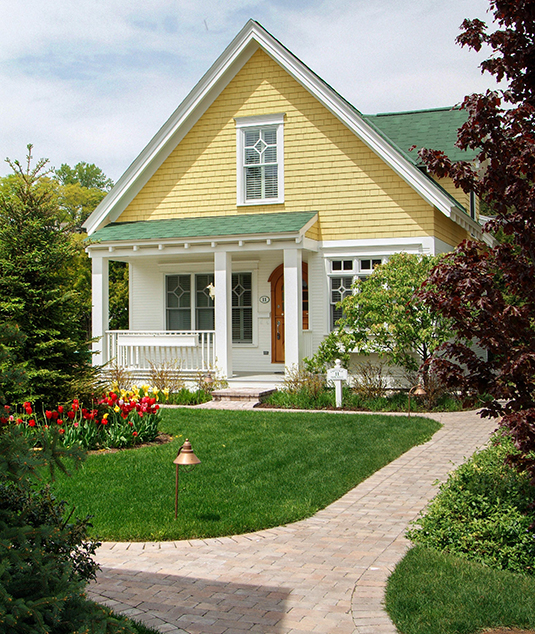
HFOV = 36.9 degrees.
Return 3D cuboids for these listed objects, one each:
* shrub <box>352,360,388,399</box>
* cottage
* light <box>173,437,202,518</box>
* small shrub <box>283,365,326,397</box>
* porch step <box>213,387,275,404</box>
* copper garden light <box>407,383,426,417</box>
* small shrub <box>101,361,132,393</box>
[{"bbox_3d":[1.968,1.194,15.300,0.700,0.780,0.680,-1,0,21],"label":"shrub"},{"bbox_3d":[1.120,-2.350,20.600,8.500,7.850,10.000,-1,0,21],"label":"cottage"},{"bbox_3d":[-0.614,1.248,6.150,0.210,0.610,0.250,0,0,-27],"label":"light"},{"bbox_3d":[0.702,1.224,15.200,0.840,0.640,0.750,-1,0,21],"label":"small shrub"},{"bbox_3d":[-0.452,1.495,15.330,1.000,0.170,1.000,-1,0,21],"label":"porch step"},{"bbox_3d":[2.364,1.322,12.600,0.280,0.540,0.200,0,0,10],"label":"copper garden light"},{"bbox_3d":[-3.093,1.249,16.400,0.660,0.680,0.640,0,0,0],"label":"small shrub"}]

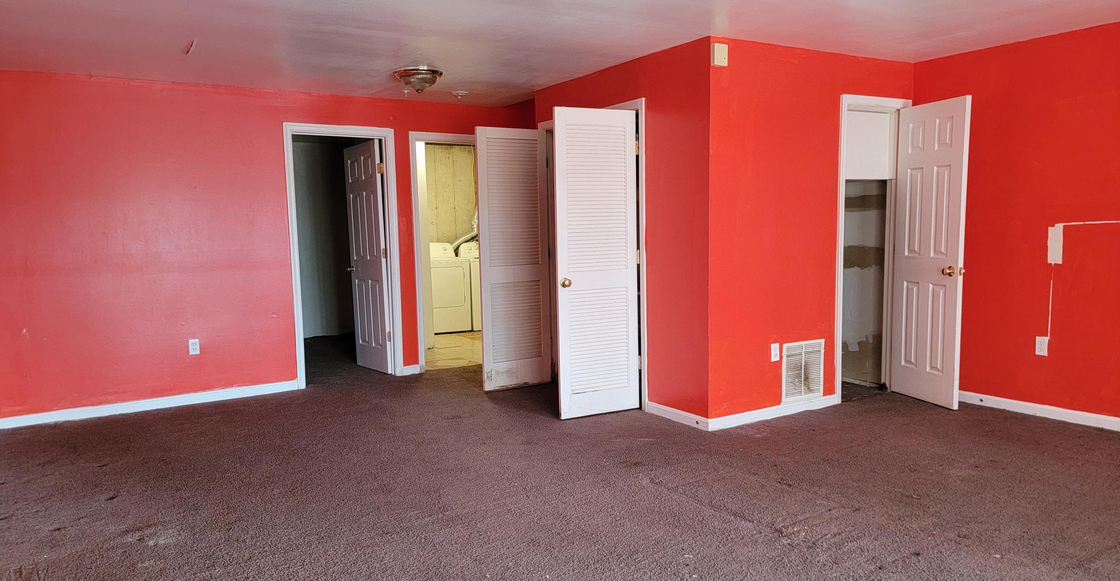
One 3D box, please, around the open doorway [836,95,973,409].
[{"bbox_3d":[2.351,-0.272,5.321,0.777,2.107,0.650,-5,6,-33],"label":"open doorway"}]

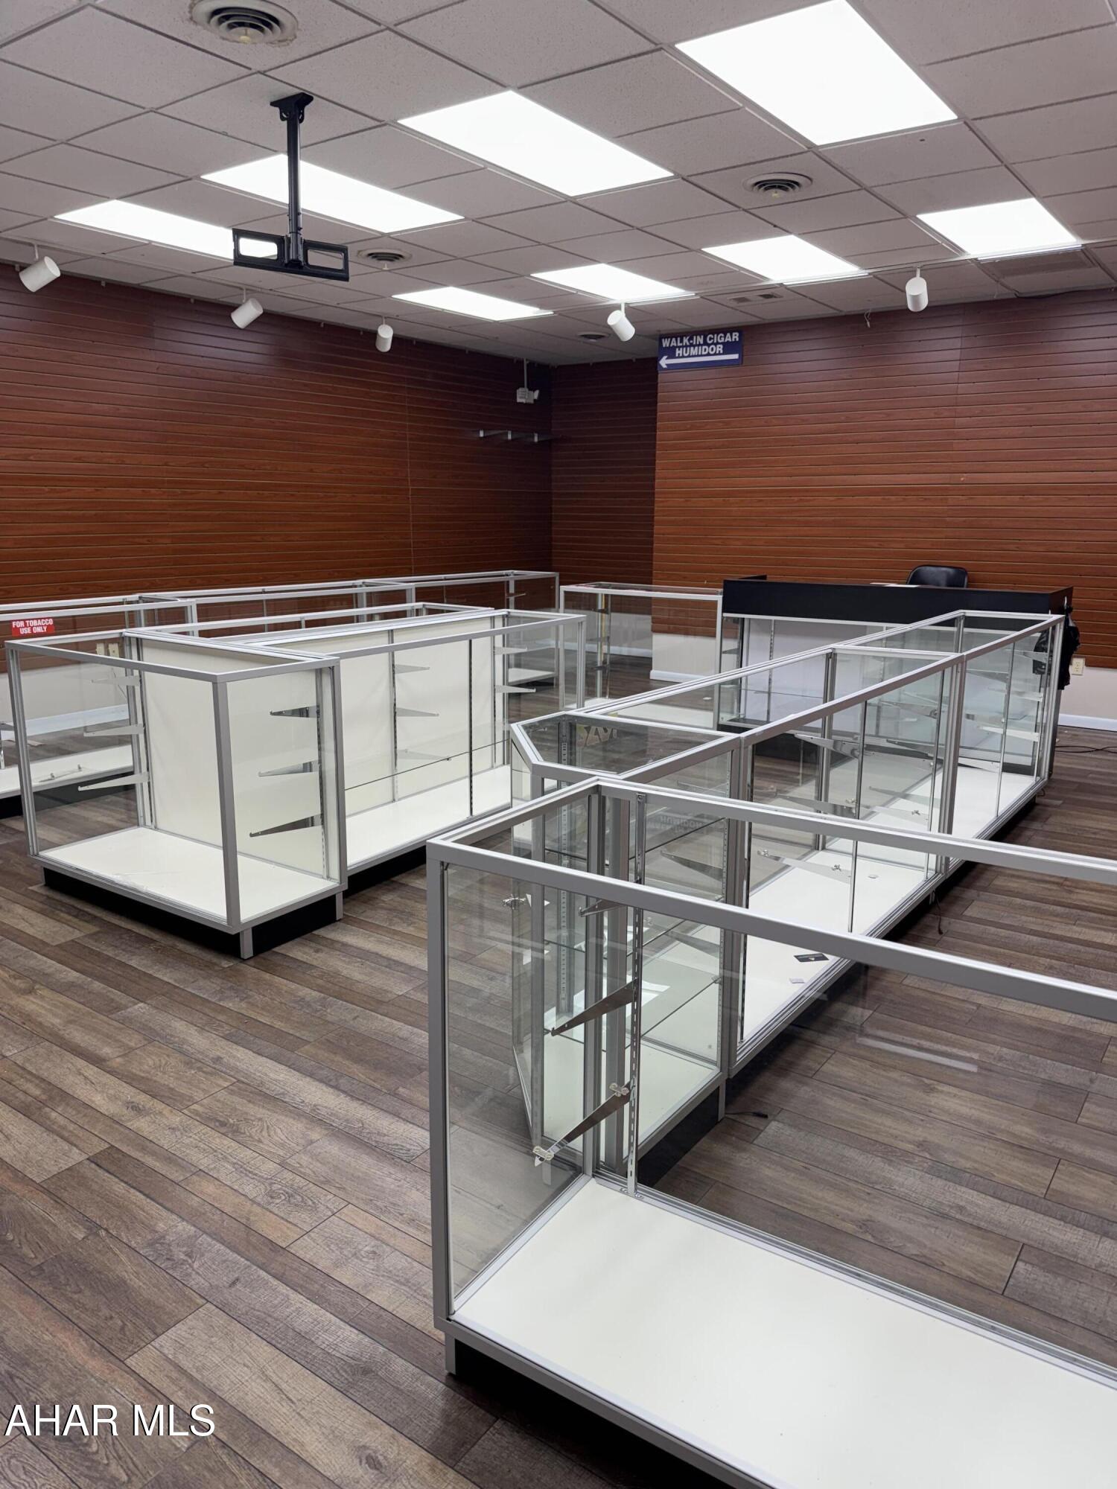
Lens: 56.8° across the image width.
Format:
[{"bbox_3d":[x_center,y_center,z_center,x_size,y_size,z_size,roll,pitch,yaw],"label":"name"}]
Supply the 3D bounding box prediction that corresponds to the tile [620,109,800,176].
[{"bbox_3d":[0.620,-2.429,4.174,0.600,0.020,0.600,10,16,35],"label":"tile"}]

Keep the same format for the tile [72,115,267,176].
[{"bbox_3d":[-1.581,-2.467,4.251,0.600,0.020,0.600,10,16,35],"label":"tile"}]

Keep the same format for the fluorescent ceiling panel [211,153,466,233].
[{"bbox_3d":[-1.044,-2.633,4.980,0.600,0.050,1.200,10,16,35],"label":"fluorescent ceiling panel"}]

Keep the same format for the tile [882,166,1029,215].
[{"bbox_3d":[1.822,-2.570,4.796,0.600,0.020,0.600,10,16,35],"label":"tile"}]

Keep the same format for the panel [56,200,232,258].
[{"bbox_3d":[-2.043,-2.810,5.689,0.590,0.040,1.190,10,16,35],"label":"panel"}]

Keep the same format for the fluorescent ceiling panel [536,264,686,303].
[{"bbox_3d":[0.379,-3.078,6.918,0.590,0.040,1.190,10,16,35],"label":"fluorescent ceiling panel"}]

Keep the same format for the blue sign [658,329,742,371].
[{"bbox_3d":[1.172,-3.261,8.556,0.785,0.290,0.020,10,16,35],"label":"blue sign"}]

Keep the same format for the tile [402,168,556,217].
[{"bbox_3d":[-0.374,-2.604,4.870,0.600,0.020,0.600,10,16,35],"label":"tile"}]

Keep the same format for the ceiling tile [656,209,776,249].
[{"bbox_3d":[0.839,-2.734,5.485,0.600,0.020,0.600,10,16,35],"label":"ceiling tile"}]

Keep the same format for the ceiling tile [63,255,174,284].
[{"bbox_3d":[-2.833,-3.026,6.589,0.560,0.020,0.600,10,16,35],"label":"ceiling tile"}]

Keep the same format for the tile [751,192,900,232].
[{"bbox_3d":[1.333,-2.650,5.138,0.600,0.020,0.600,10,16,35],"label":"tile"}]

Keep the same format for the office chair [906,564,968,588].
[{"bbox_3d":[2.562,-0.651,7.126,0.600,1.125,0.620,8,15,28],"label":"office chair"}]

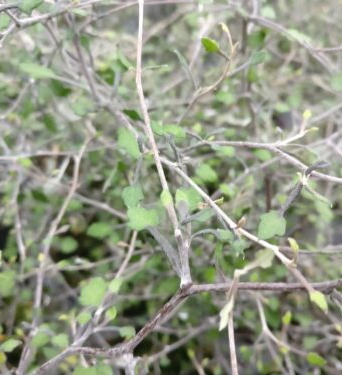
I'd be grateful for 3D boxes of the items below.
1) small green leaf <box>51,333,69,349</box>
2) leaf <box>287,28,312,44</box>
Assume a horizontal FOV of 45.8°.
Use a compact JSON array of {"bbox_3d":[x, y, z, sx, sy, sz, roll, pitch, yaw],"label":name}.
[{"bbox_3d":[-0.090,0.125,0.330,0.014,0.003,0.014,0,50,-15],"label":"small green leaf"},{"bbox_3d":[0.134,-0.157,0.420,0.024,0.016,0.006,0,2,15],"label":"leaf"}]

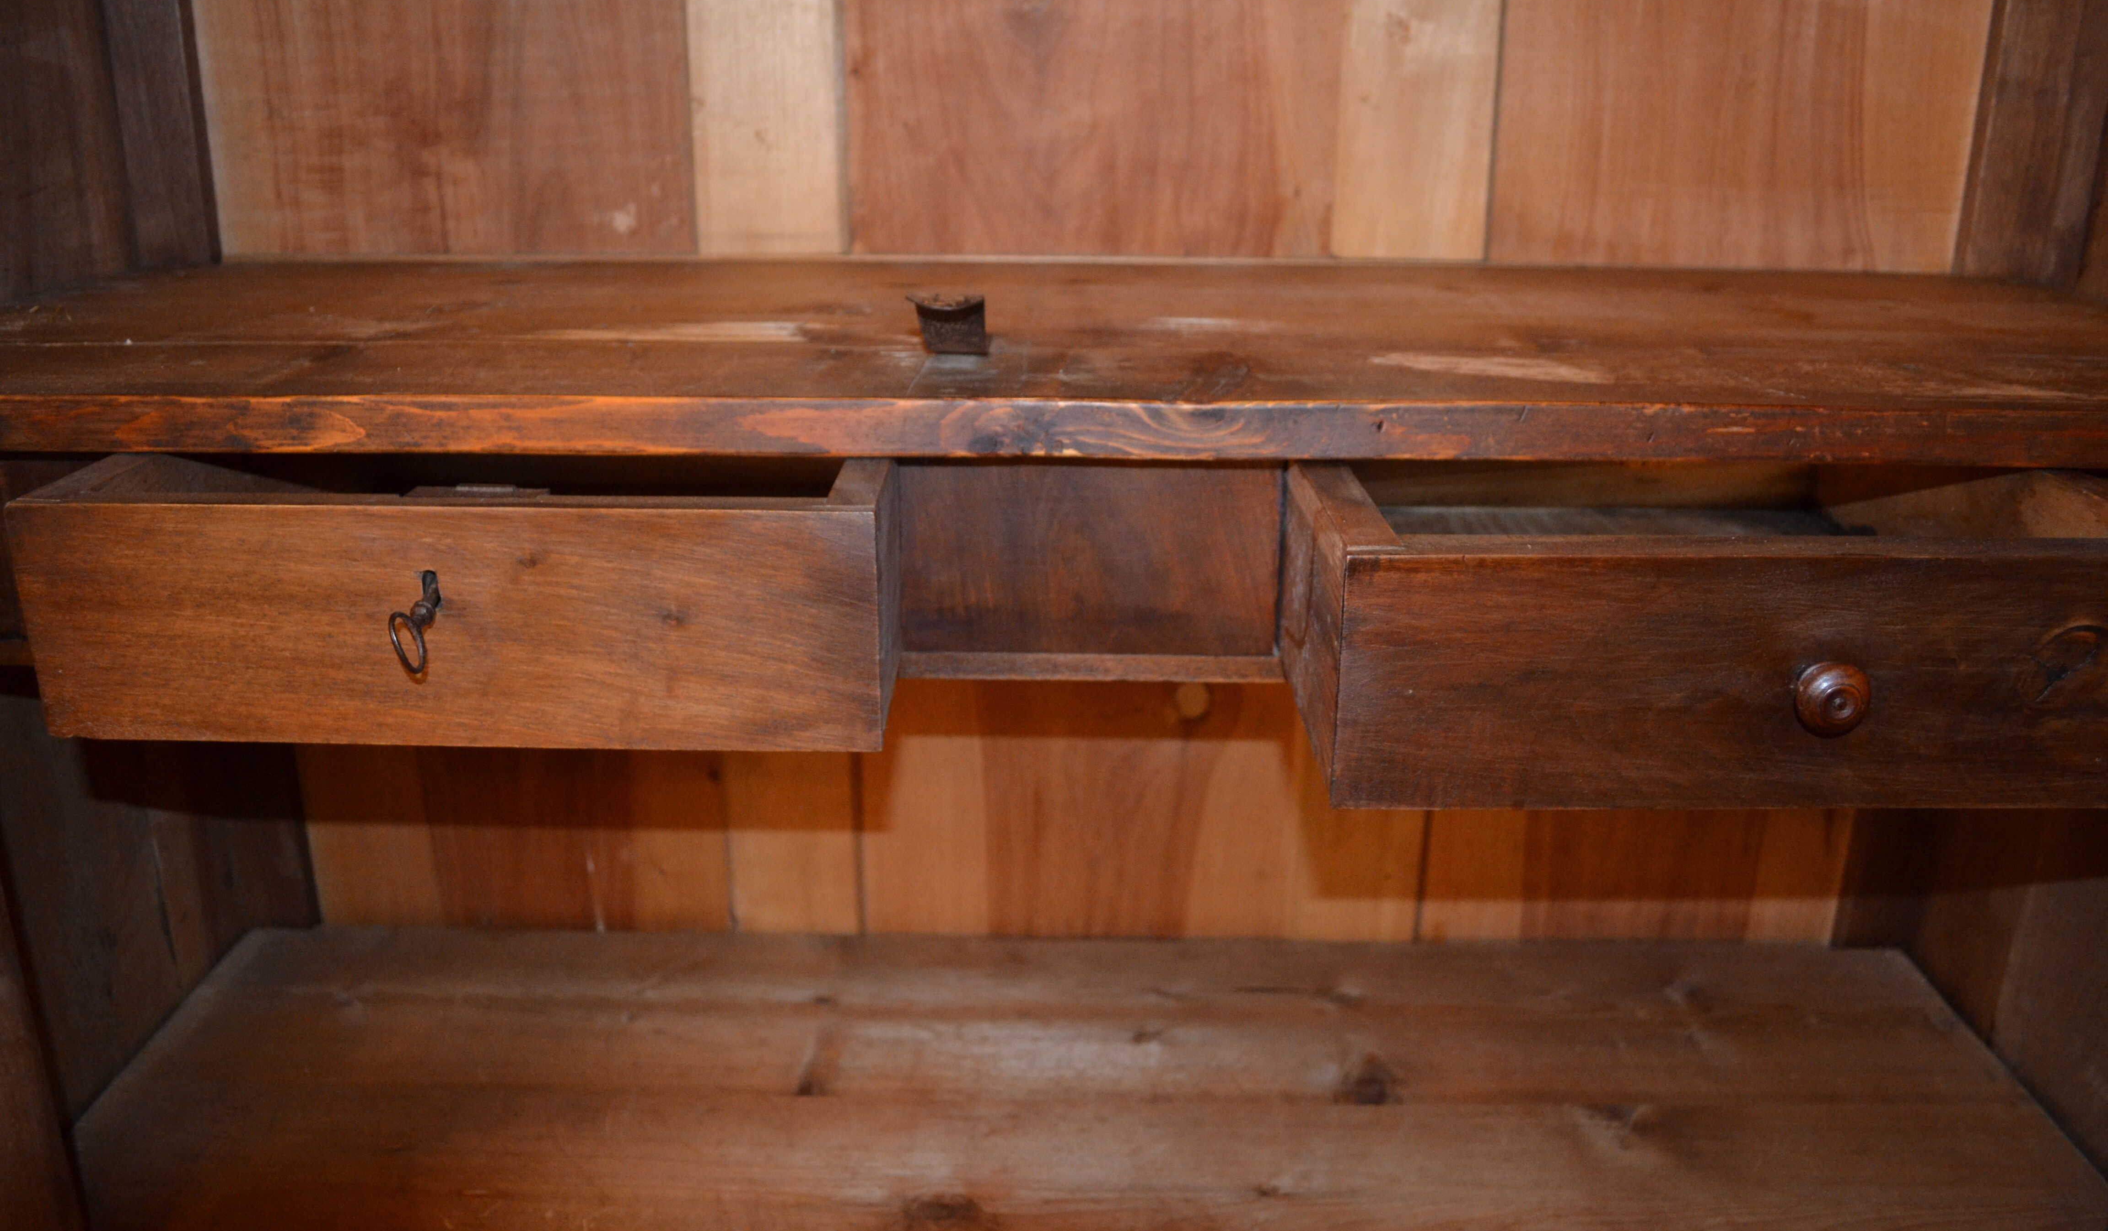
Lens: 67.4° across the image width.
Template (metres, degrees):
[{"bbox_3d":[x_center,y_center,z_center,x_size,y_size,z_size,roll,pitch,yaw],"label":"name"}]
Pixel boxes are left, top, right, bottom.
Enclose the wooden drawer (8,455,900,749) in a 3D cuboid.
[{"bbox_3d":[-0.300,-0.070,1.001,0.433,0.125,0.463,1,20,1],"label":"wooden drawer"}]

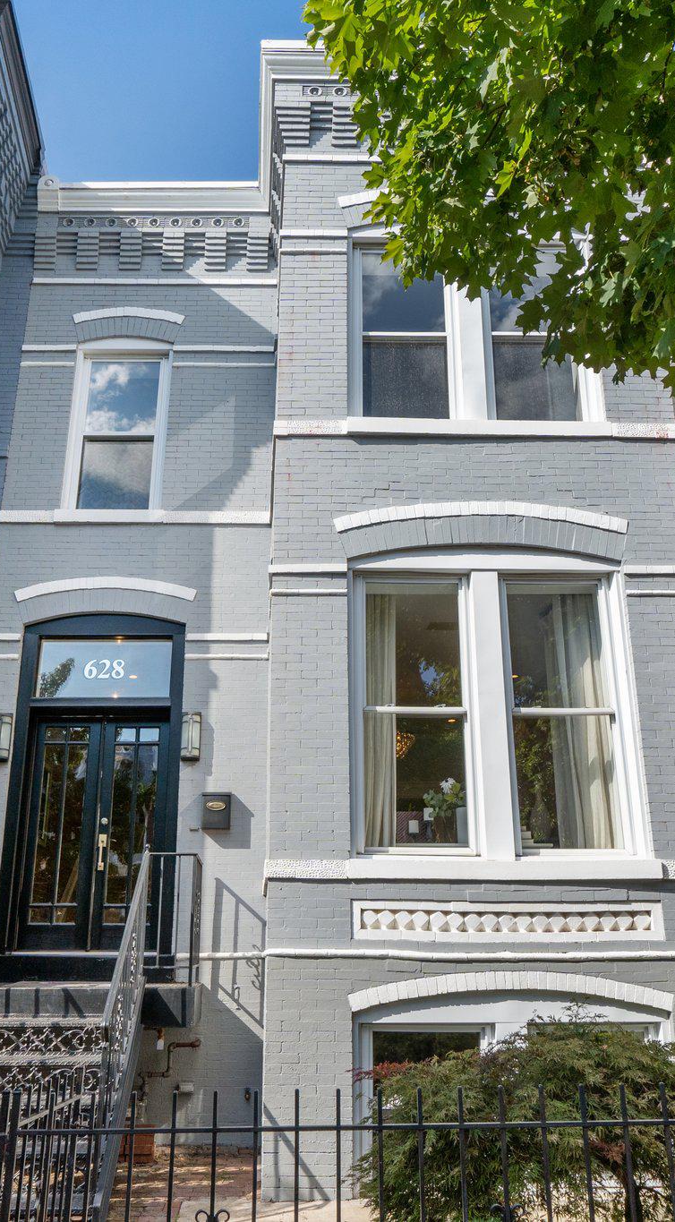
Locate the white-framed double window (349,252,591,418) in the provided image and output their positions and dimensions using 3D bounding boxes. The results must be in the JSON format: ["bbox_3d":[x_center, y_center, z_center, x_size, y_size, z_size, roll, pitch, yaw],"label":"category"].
[{"bbox_3d":[1.105,-2.343,6.627,2.040,1.791,0.150,0,-15,-1],"label":"white-framed double window"}]

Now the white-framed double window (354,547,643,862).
[{"bbox_3d":[1.129,0.611,5.864,2.087,2.261,0.150,0,-15,-1],"label":"white-framed double window"}]

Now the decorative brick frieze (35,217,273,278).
[{"bbox_3d":[-1.863,-3.730,8.342,2.418,0.735,0.180,0,-15,-1],"label":"decorative brick frieze"}]

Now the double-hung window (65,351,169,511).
[{"bbox_3d":[-2.137,-1.786,8.014,0.928,1.723,0.110,0,-15,-1],"label":"double-hung window"}]

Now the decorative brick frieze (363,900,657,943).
[{"bbox_3d":[1.132,2.049,5.394,2.041,0.248,0.080,0,-15,-1],"label":"decorative brick frieze"}]

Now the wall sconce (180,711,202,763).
[{"bbox_3d":[-1.276,1.102,7.121,0.177,0.422,0.110,0,-15,-1],"label":"wall sconce"}]

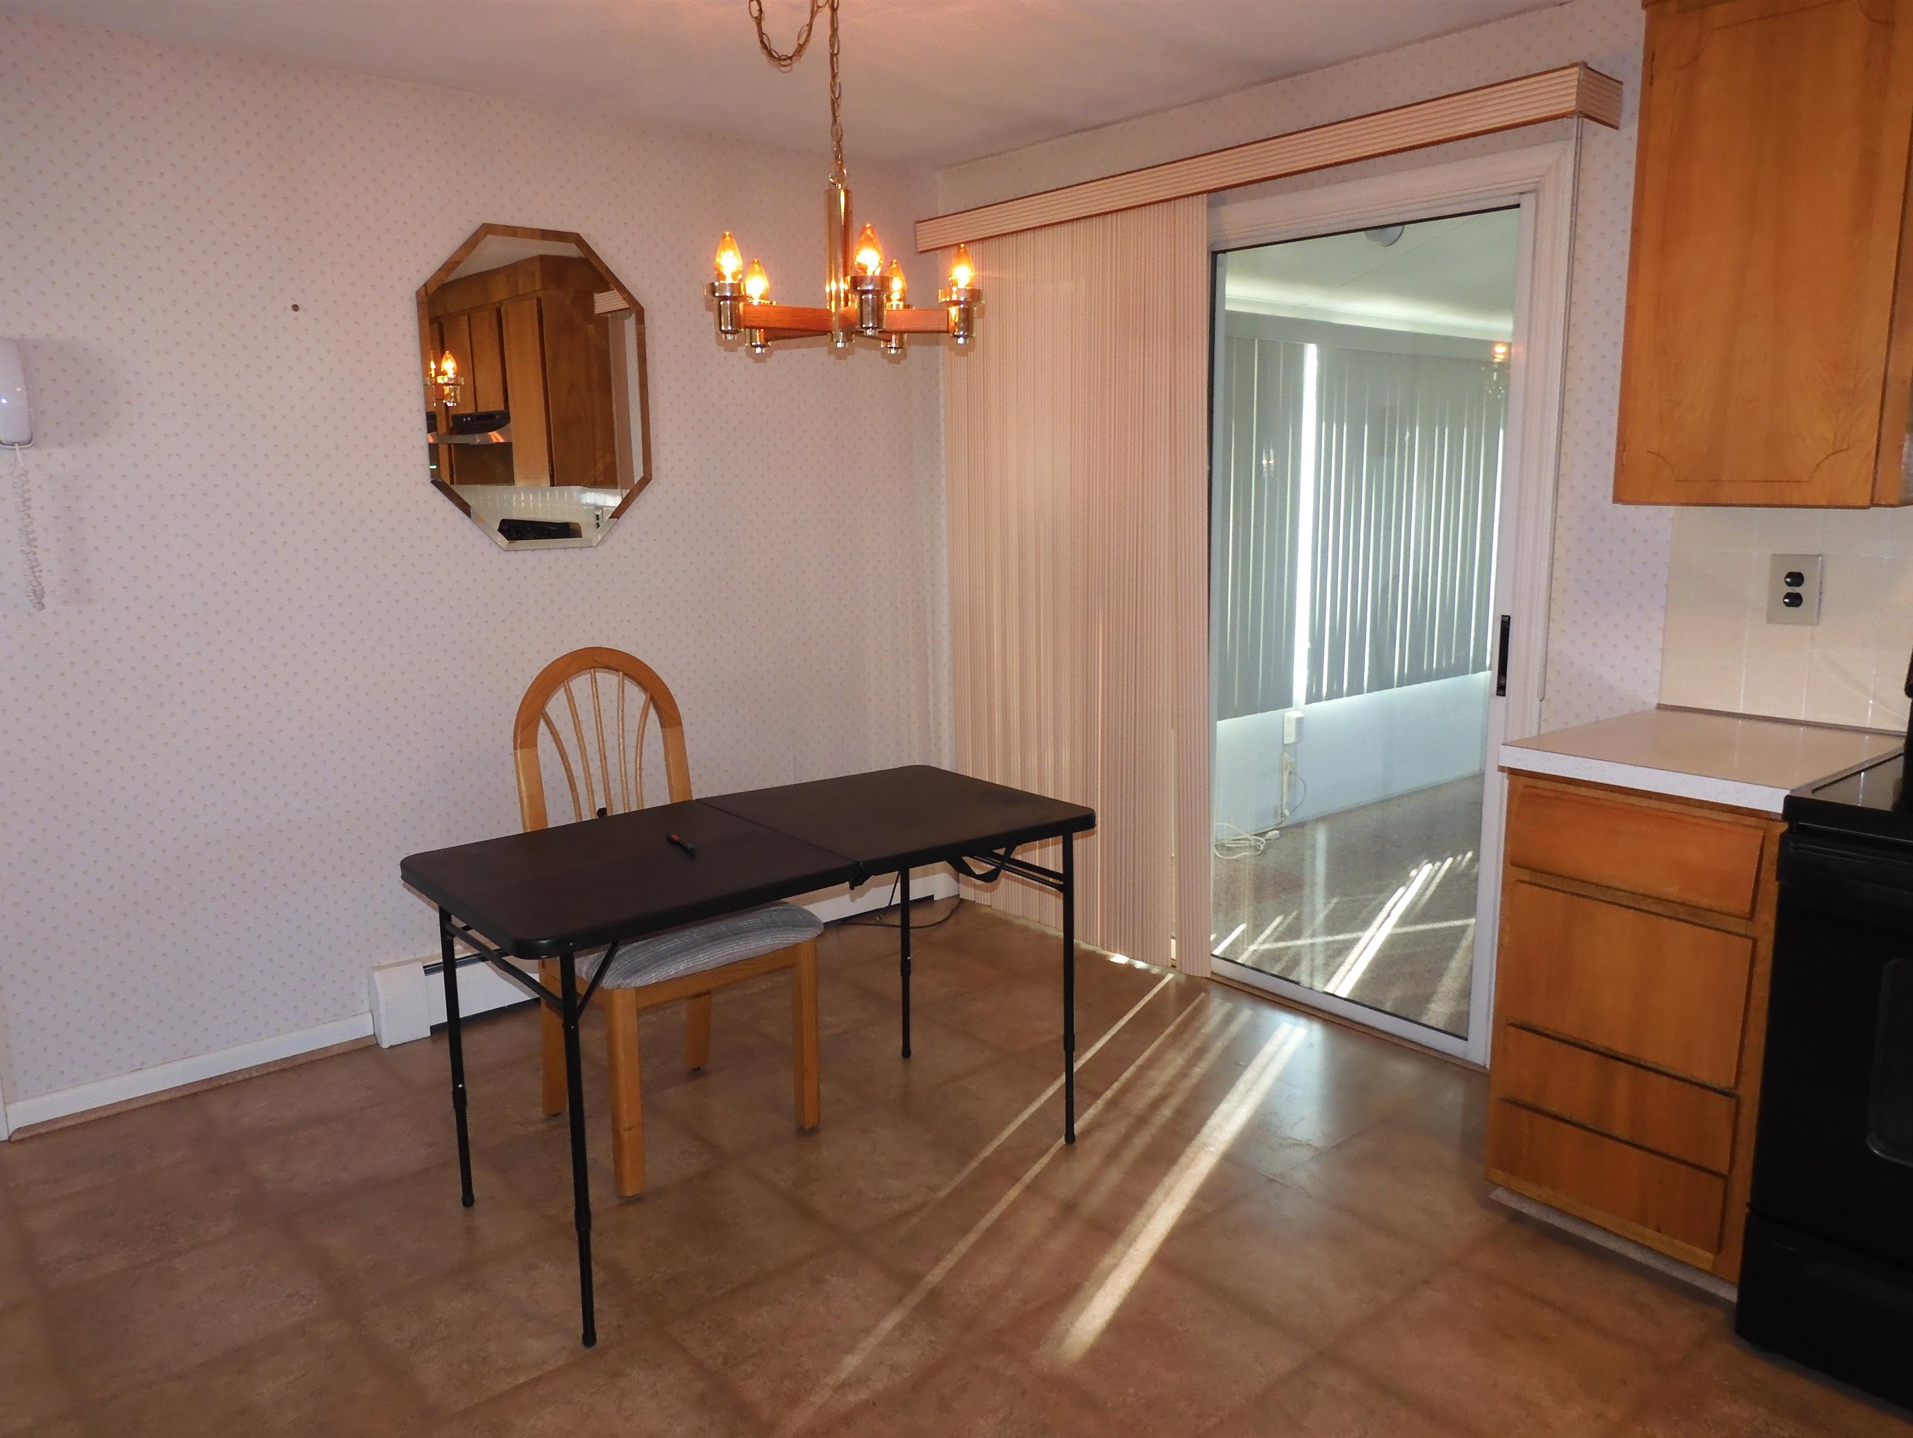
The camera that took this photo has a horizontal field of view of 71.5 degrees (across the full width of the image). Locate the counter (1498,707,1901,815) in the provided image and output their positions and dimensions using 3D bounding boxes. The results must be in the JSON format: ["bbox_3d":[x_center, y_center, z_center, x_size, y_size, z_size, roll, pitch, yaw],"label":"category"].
[{"bbox_3d":[1.335,0.062,2.347,0.631,0.042,0.448,-10,14,-39],"label":"counter"}]

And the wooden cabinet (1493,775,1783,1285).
[{"bbox_3d":[1.347,0.470,2.433,0.610,0.795,0.445,-10,14,-39],"label":"wooden cabinet"}]

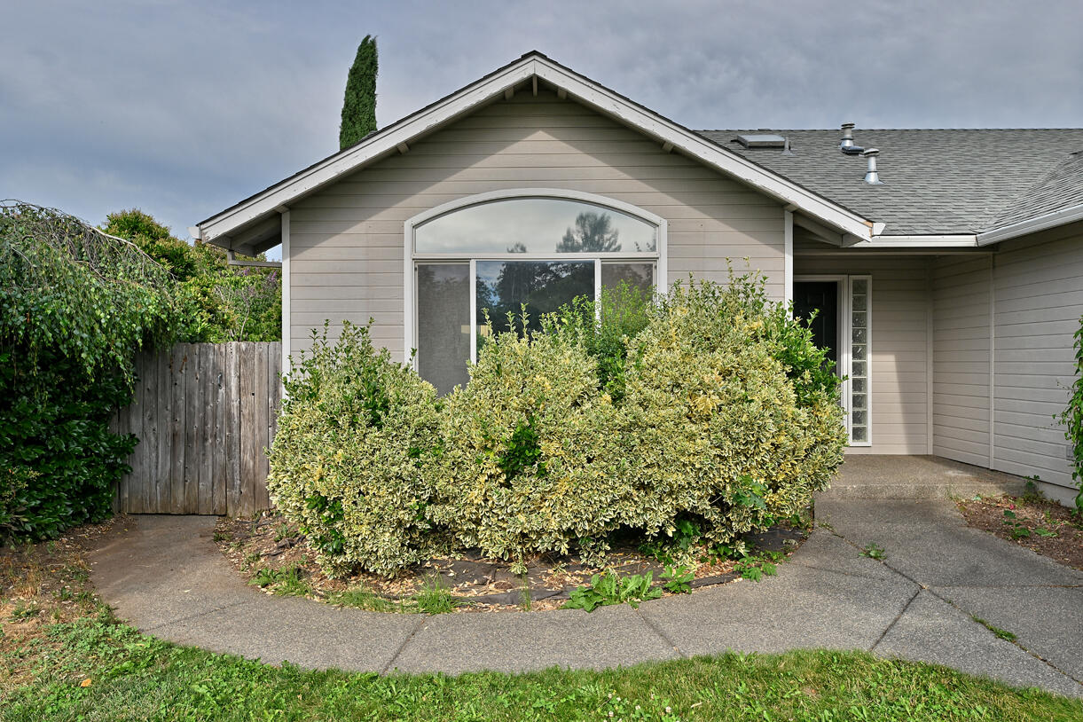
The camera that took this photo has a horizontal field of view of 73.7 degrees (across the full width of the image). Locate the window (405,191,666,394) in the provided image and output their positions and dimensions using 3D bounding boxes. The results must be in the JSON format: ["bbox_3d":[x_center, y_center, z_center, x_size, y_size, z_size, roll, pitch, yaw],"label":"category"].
[{"bbox_3d":[-0.061,-0.580,7.100,2.560,2.230,0.120,0,0,0],"label":"window"}]

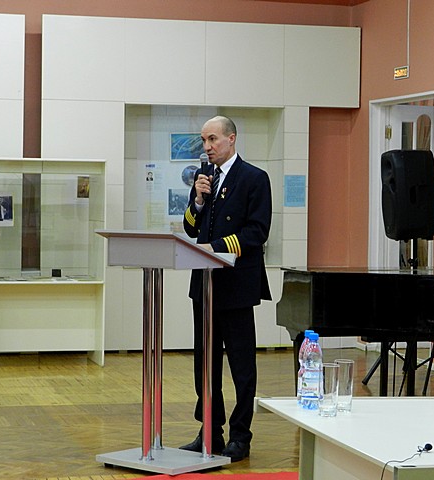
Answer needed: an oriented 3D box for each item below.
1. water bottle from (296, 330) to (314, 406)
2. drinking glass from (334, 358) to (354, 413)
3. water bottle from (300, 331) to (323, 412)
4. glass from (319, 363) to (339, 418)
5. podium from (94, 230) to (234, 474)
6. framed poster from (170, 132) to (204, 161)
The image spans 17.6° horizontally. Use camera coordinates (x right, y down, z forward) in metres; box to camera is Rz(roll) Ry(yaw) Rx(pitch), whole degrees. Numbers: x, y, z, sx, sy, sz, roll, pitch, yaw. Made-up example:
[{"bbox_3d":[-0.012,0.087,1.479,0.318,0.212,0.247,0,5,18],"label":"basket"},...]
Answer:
[{"bbox_3d":[0.269,0.376,4.142,0.063,0.217,0.063,1,2,0],"label":"water bottle"},{"bbox_3d":[0.365,0.419,4.018,0.057,0.143,0.057,1,2,0],"label":"drinking glass"},{"bbox_3d":[0.277,0.378,4.084,0.063,0.217,0.063,1,2,0],"label":"water bottle"},{"bbox_3d":[0.313,0.421,3.937,0.057,0.143,0.057,1,2,0],"label":"glass"},{"bbox_3d":[-0.269,0.545,7.021,0.540,1.178,0.460,2,2,41],"label":"podium"},{"bbox_3d":[-0.230,-0.829,12.595,0.382,0.257,0.020,0,2,-15],"label":"framed poster"}]

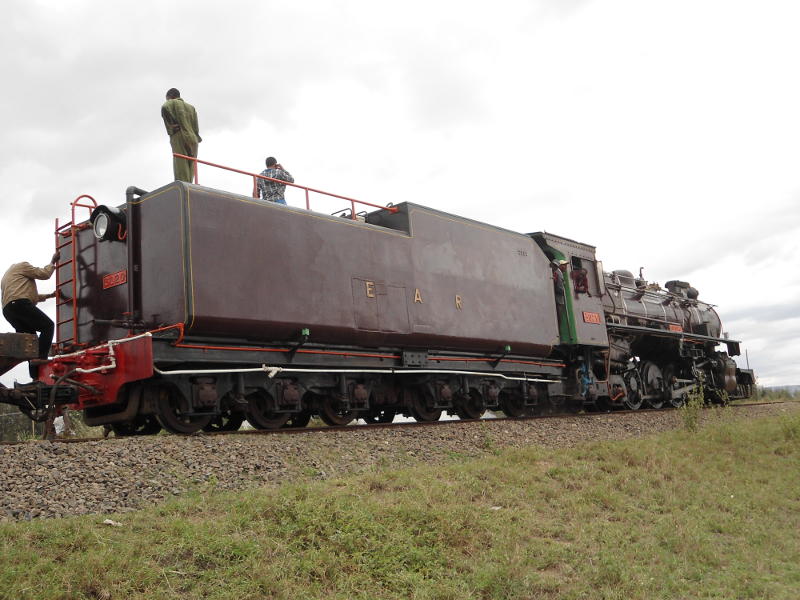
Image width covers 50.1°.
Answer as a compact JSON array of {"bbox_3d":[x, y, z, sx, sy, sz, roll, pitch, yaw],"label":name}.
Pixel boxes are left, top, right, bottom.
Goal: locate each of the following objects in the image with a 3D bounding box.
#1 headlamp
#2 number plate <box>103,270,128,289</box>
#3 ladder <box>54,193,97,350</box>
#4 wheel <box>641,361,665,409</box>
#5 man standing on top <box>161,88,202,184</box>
[{"bbox_3d":[-3.688,-0.949,10.774,0.430,0.440,0.290,-13,-12,37],"label":"headlamp"},{"bbox_3d":[-3.567,-0.255,10.760,0.520,0.160,0.030,-13,-12,37],"label":"number plate"},{"bbox_3d":[-4.270,-0.373,11.315,0.440,2.050,0.380,-13,-12,37],"label":"ladder"},{"bbox_3d":[6.550,2.233,22.217,0.150,1.250,1.250,-13,-12,37],"label":"wheel"},{"bbox_3d":[-2.934,-1.996,11.365,0.540,1.720,0.360,1,-12,-32],"label":"man standing on top"}]

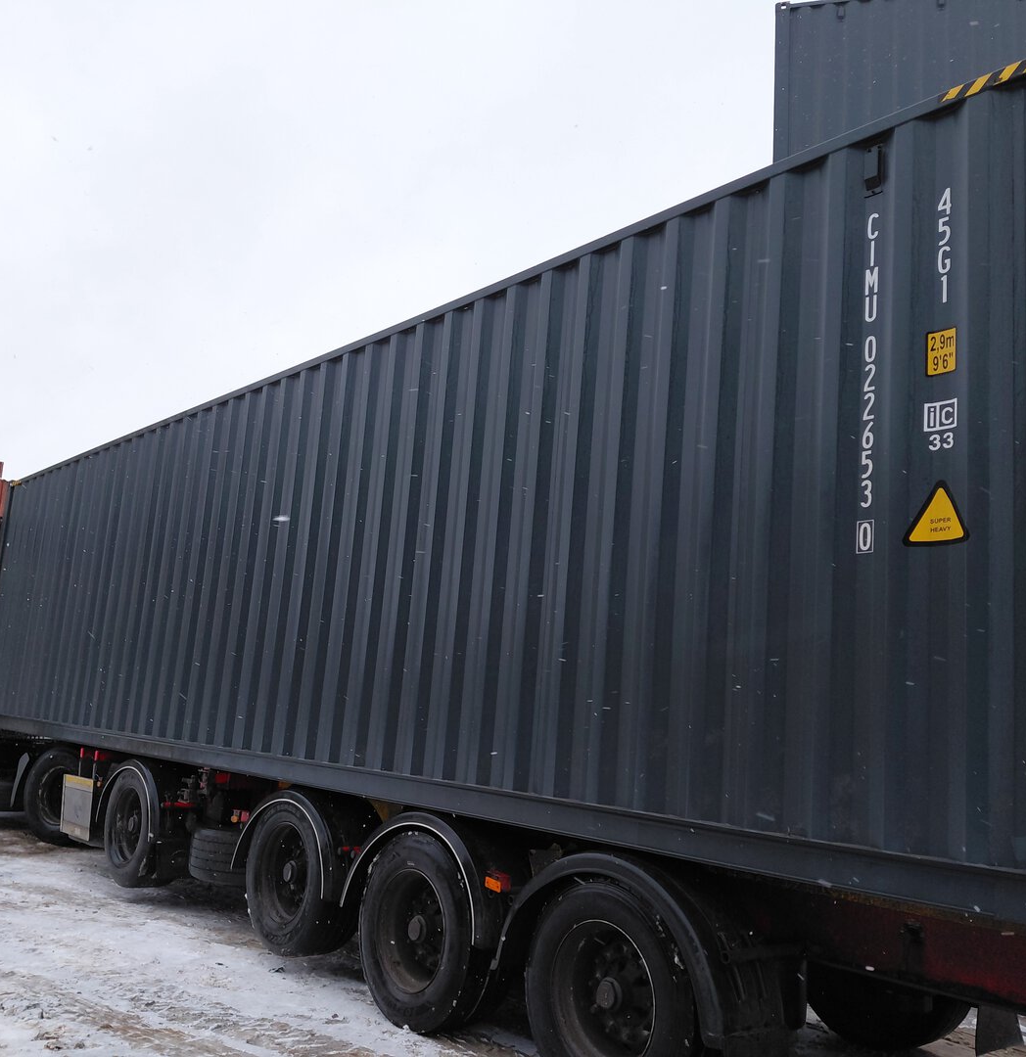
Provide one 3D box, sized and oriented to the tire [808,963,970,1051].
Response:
[{"bbox_3d":[2.050,2.340,5.620,0.360,0.960,0.960,14,-14,-39],"label":"tire"}]

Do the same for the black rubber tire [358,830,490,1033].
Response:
[{"bbox_3d":[-0.403,2.073,5.294,0.360,0.960,0.960,14,-14,-39],"label":"black rubber tire"}]

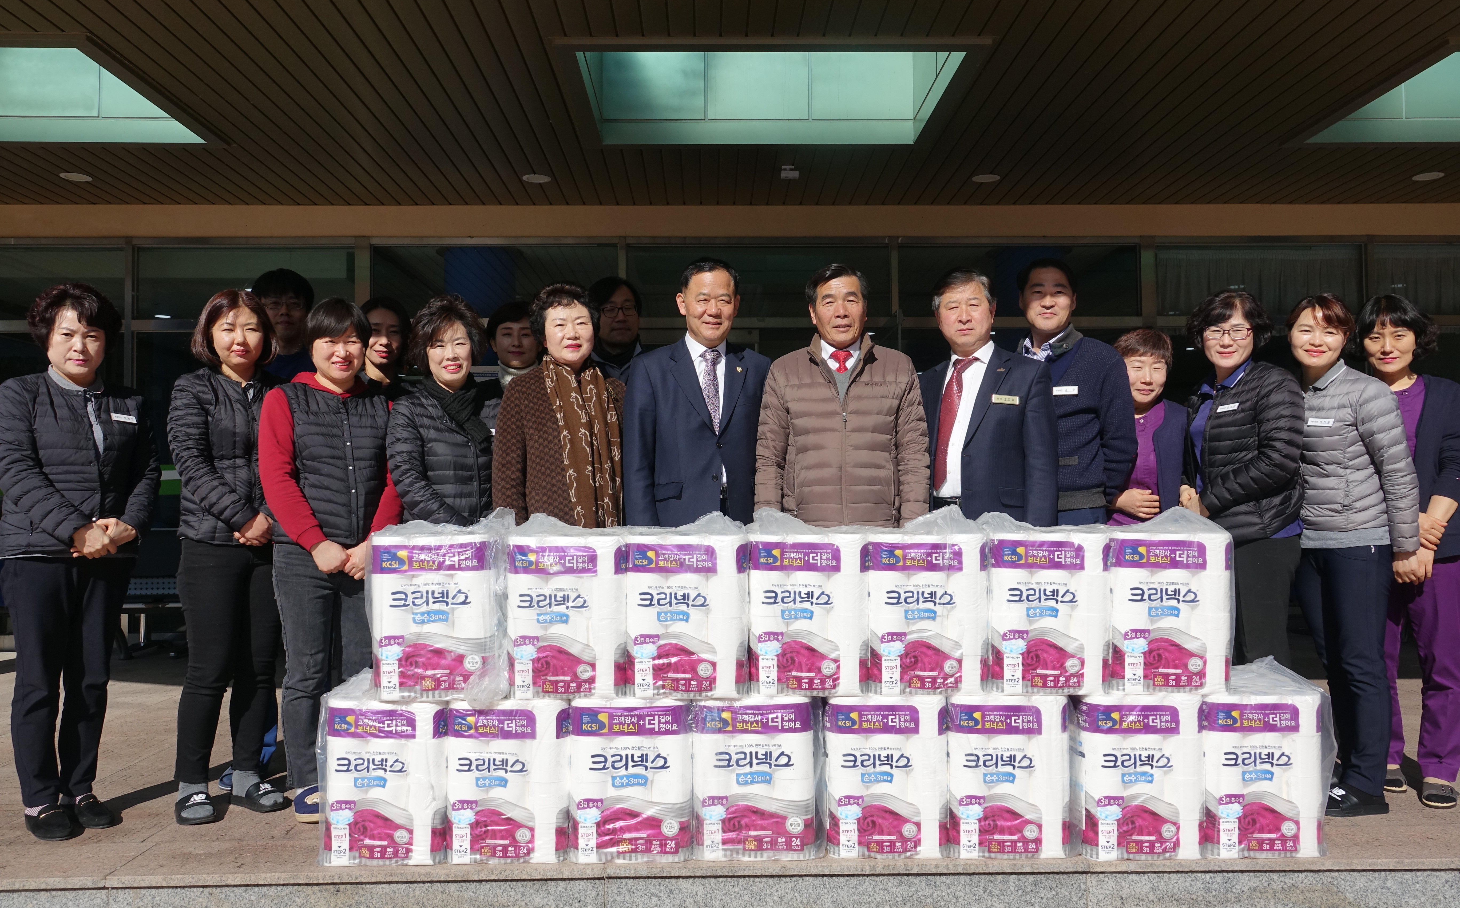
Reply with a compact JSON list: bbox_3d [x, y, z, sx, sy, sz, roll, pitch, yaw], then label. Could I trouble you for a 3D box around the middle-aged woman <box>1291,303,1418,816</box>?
[{"bbox_3d":[1.960,0.294,3.430,0.420,1.602,0.340,-2,-3,38],"label":"middle-aged woman"}]

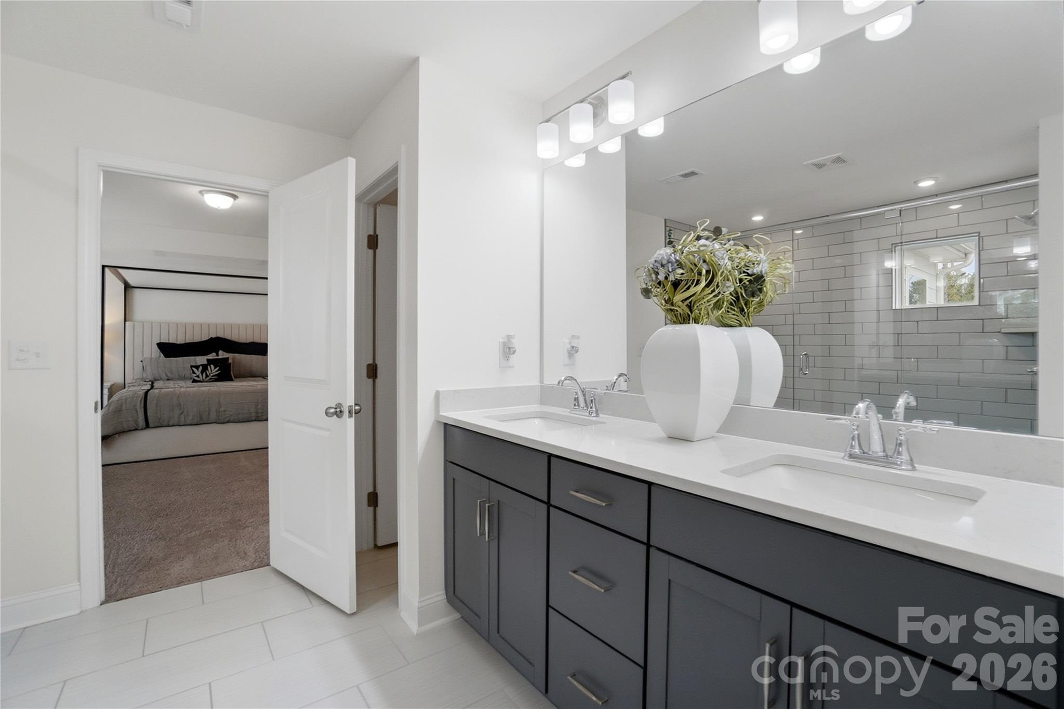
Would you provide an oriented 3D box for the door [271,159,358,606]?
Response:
[{"bbox_3d":[-1.110,0.141,2.198,0.745,2.030,0.045,1,1,36],"label":"door"}]

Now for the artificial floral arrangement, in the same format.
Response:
[{"bbox_3d":[0.511,-0.258,1.435,0.315,0.335,0.340,-1,1,-39],"label":"artificial floral arrangement"}]

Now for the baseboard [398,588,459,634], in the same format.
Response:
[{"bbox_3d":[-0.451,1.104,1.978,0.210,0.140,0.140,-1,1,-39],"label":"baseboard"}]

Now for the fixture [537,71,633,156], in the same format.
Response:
[{"bbox_3d":[0.229,-1.034,1.938,0.150,0.200,0.570,-1,1,-39],"label":"fixture"}]

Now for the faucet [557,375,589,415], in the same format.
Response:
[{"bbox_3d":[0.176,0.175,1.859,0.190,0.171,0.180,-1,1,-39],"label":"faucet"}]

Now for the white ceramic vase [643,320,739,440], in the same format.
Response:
[{"bbox_3d":[0.514,0.087,1.442,0.225,0.360,0.220,-1,1,-39],"label":"white ceramic vase"}]

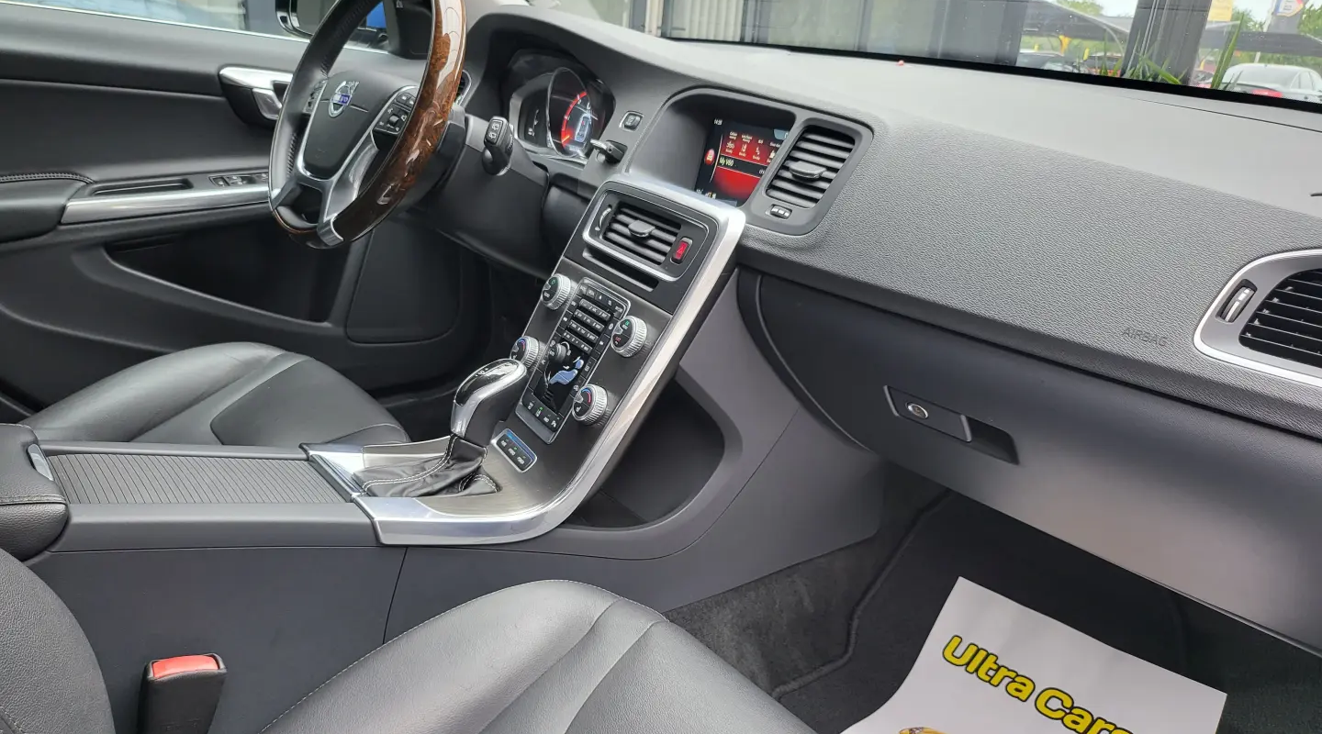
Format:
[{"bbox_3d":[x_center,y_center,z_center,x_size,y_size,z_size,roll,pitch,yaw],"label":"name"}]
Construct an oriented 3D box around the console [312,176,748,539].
[{"bbox_3d":[-0.141,-0.024,0.932,0.410,0.315,0.238,-12,25,-39],"label":"console"}]

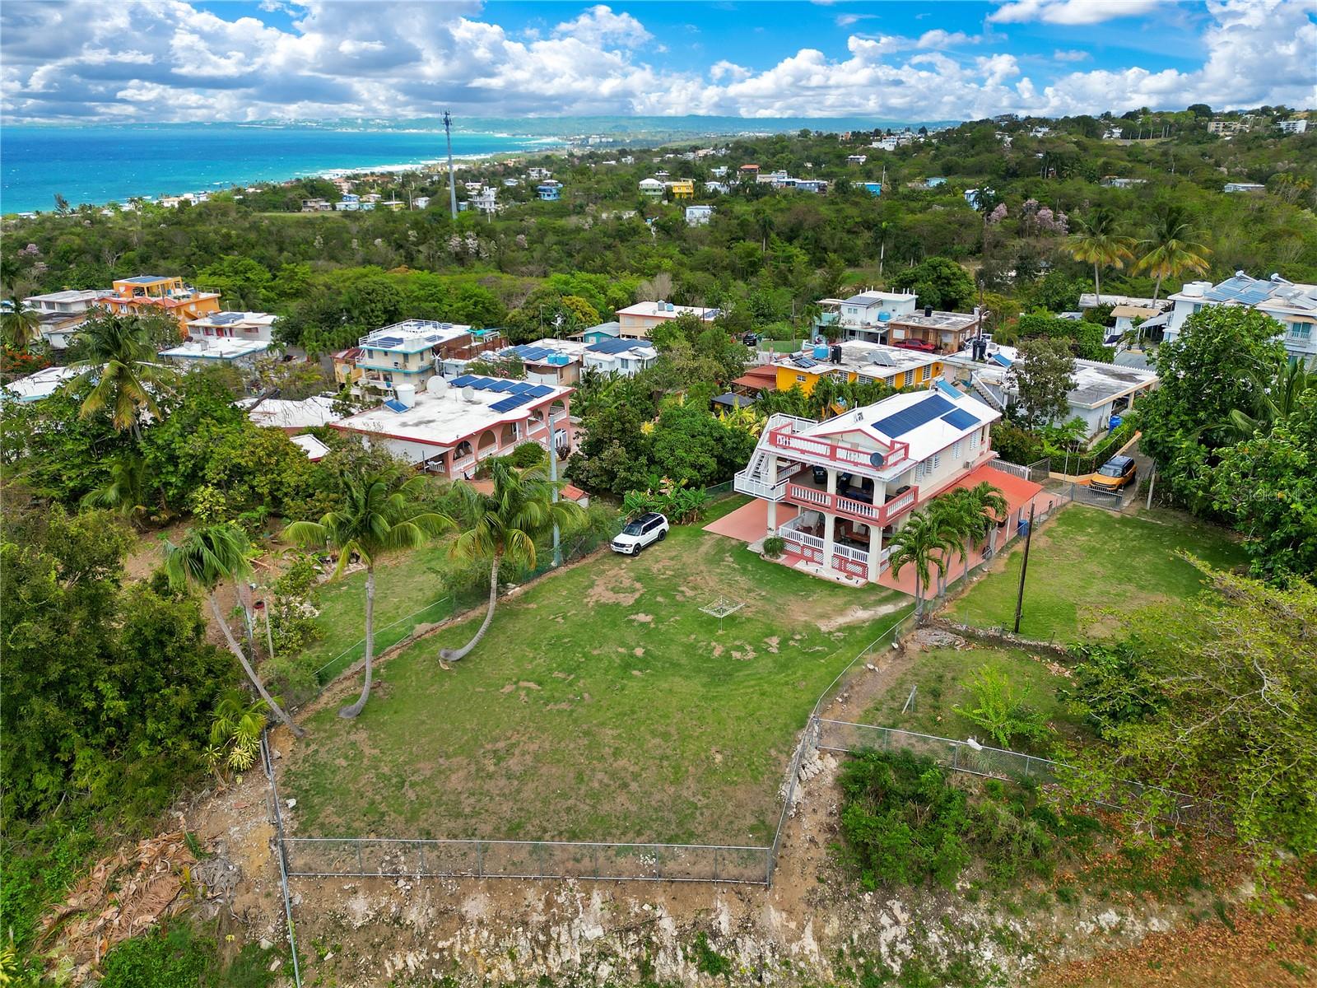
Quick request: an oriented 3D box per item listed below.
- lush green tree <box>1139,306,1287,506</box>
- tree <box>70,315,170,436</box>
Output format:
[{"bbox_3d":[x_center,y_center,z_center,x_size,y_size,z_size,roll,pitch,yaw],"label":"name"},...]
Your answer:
[{"bbox_3d":[38.700,-6.394,64.361,9.300,12.800,9.000,13,26,29],"label":"lush green tree"},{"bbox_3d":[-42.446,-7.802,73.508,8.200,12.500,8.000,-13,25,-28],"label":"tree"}]

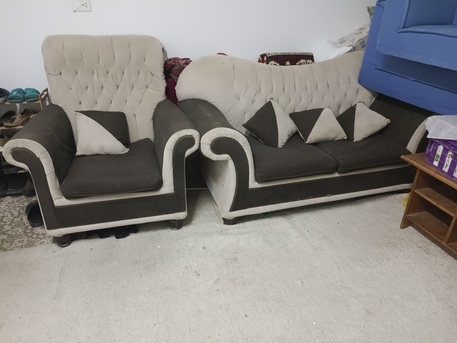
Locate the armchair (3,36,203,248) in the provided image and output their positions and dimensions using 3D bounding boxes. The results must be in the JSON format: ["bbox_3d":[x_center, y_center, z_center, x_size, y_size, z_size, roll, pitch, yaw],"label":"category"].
[{"bbox_3d":[-0.753,-0.276,2.174,1.010,1.110,0.920,-6,24,-13],"label":"armchair"}]

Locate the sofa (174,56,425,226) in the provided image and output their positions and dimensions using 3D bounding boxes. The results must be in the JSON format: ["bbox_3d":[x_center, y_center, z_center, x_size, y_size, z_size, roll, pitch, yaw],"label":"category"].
[{"bbox_3d":[0.605,-0.357,2.518,1.860,0.990,0.920,-7,24,-16],"label":"sofa"}]

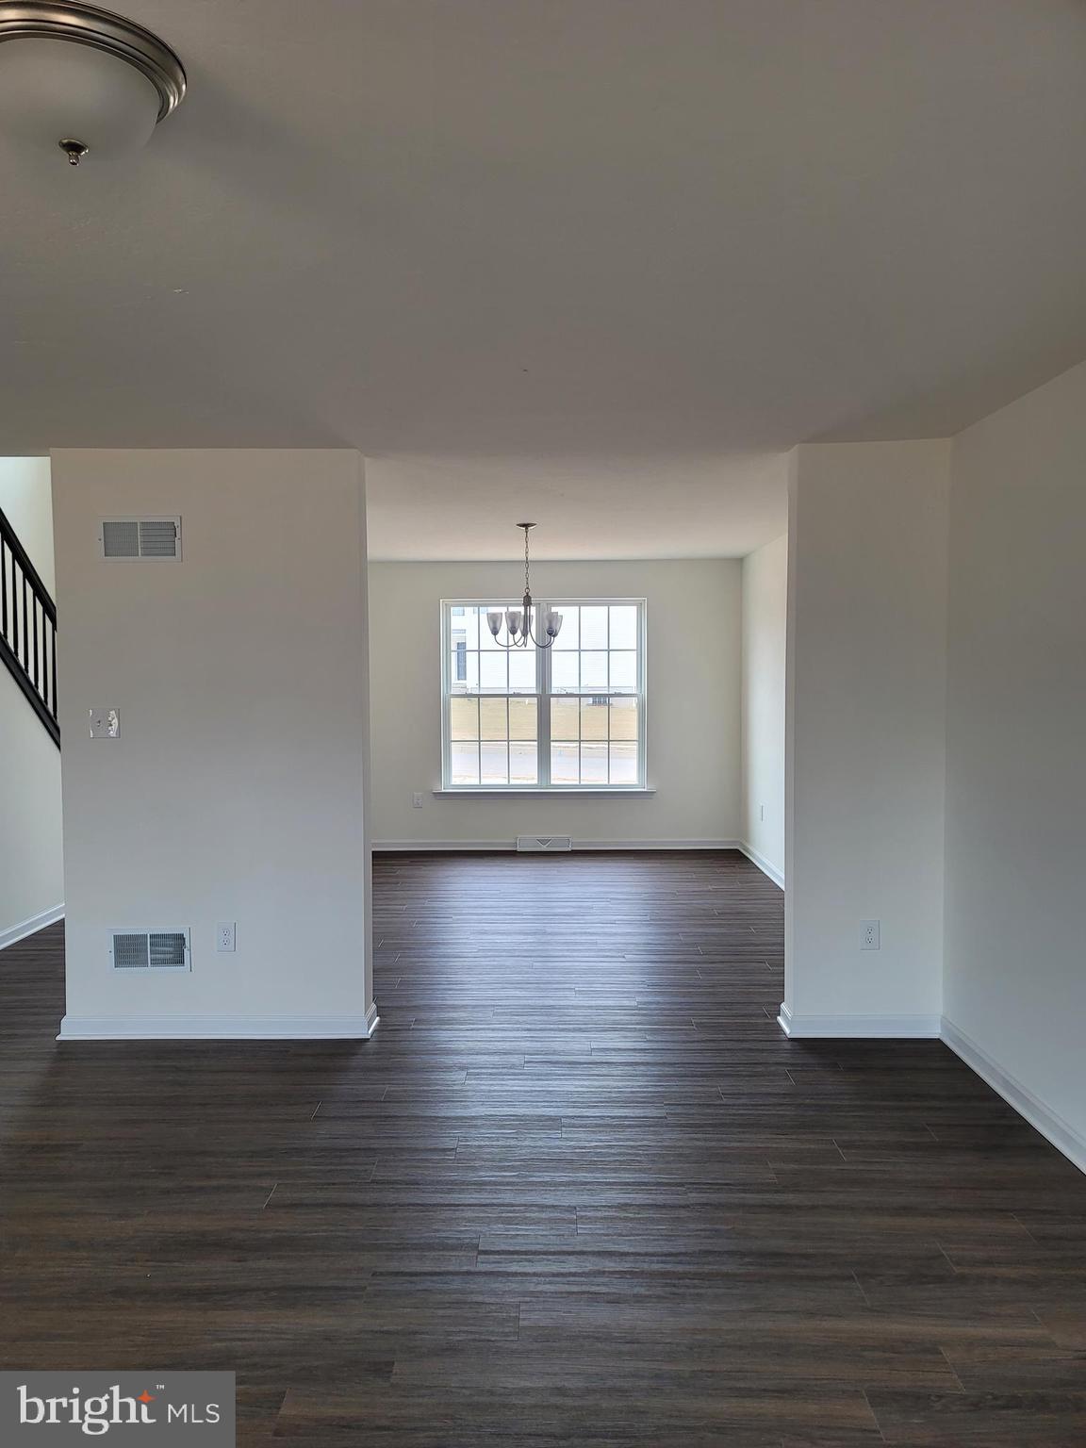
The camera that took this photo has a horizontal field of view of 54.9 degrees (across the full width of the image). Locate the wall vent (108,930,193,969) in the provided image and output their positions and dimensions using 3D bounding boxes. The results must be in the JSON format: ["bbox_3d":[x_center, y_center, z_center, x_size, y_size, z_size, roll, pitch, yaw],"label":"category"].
[{"bbox_3d":[-1.632,0.944,4.345,0.338,0.180,0.025,0,3,1],"label":"wall vent"}]

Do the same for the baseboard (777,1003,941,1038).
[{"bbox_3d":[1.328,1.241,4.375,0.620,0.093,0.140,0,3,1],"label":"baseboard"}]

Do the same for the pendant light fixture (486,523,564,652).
[{"bbox_3d":[-0.111,-0.857,6.551,0.490,0.770,0.490,0,3,1],"label":"pendant light fixture"}]

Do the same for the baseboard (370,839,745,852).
[{"bbox_3d":[0.063,1.024,8.825,3.233,0.090,0.025,0,3,1],"label":"baseboard"}]

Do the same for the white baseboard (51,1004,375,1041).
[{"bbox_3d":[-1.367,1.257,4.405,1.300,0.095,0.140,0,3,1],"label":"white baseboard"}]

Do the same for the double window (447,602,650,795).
[{"bbox_3d":[0.013,-0.245,8.793,1.706,1.602,0.100,0,3,1],"label":"double window"}]

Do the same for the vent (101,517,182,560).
[{"bbox_3d":[-1.640,-0.753,4.258,0.340,0.183,0.025,0,3,1],"label":"vent"}]

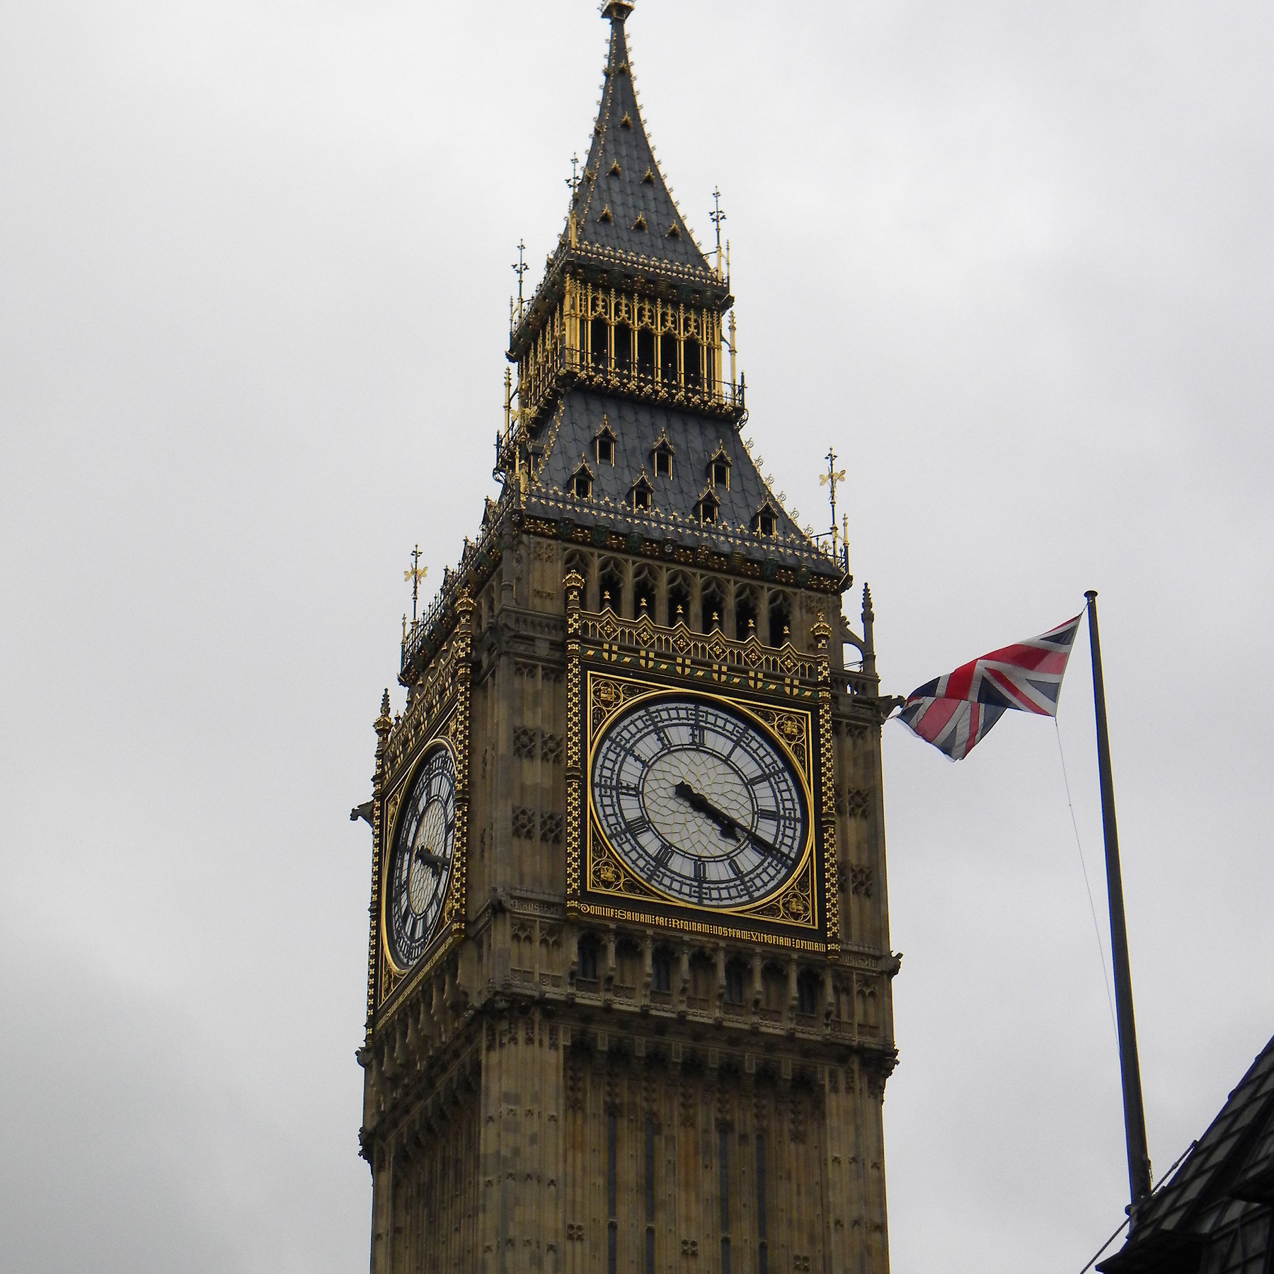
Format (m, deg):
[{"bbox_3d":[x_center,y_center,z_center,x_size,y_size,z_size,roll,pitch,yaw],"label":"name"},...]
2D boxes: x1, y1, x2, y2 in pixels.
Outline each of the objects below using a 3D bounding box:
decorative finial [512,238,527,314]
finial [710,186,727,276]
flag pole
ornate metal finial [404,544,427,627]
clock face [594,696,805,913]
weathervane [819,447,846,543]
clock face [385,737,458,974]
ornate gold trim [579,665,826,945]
[{"bbox_3d":[-4.226,-13.036,119.902,0.620,3.615,0.620,11,-31,-19],"label":"decorative finial"},{"bbox_3d":[2.906,-14.471,117.185,0.620,3.877,0.620,11,-31,-19],"label":"finial"},{"bbox_3d":[7.738,4.015,53.317,0.300,11.068,0.300,11,-31,-19],"label":"flag pole"},{"bbox_3d":[-7.733,-1.797,115.302,0.850,3.488,0.850,11,-31,-19],"label":"ornate metal finial"},{"bbox_3d":[1.968,5.024,100.715,7.200,7.200,0.400,11,-31,-19],"label":"clock face"},{"bbox_3d":[6.548,-4.867,109.972,0.880,3.563,0.880,11,-31,-19],"label":"weathervane"},{"bbox_3d":[-6.771,6.923,103.966,0.400,7.200,7.200,11,-31,-19],"label":"clock face"},{"bbox_3d":[2.011,5.152,100.522,8.025,8.363,0.500,11,-31,-19],"label":"ornate gold trim"}]

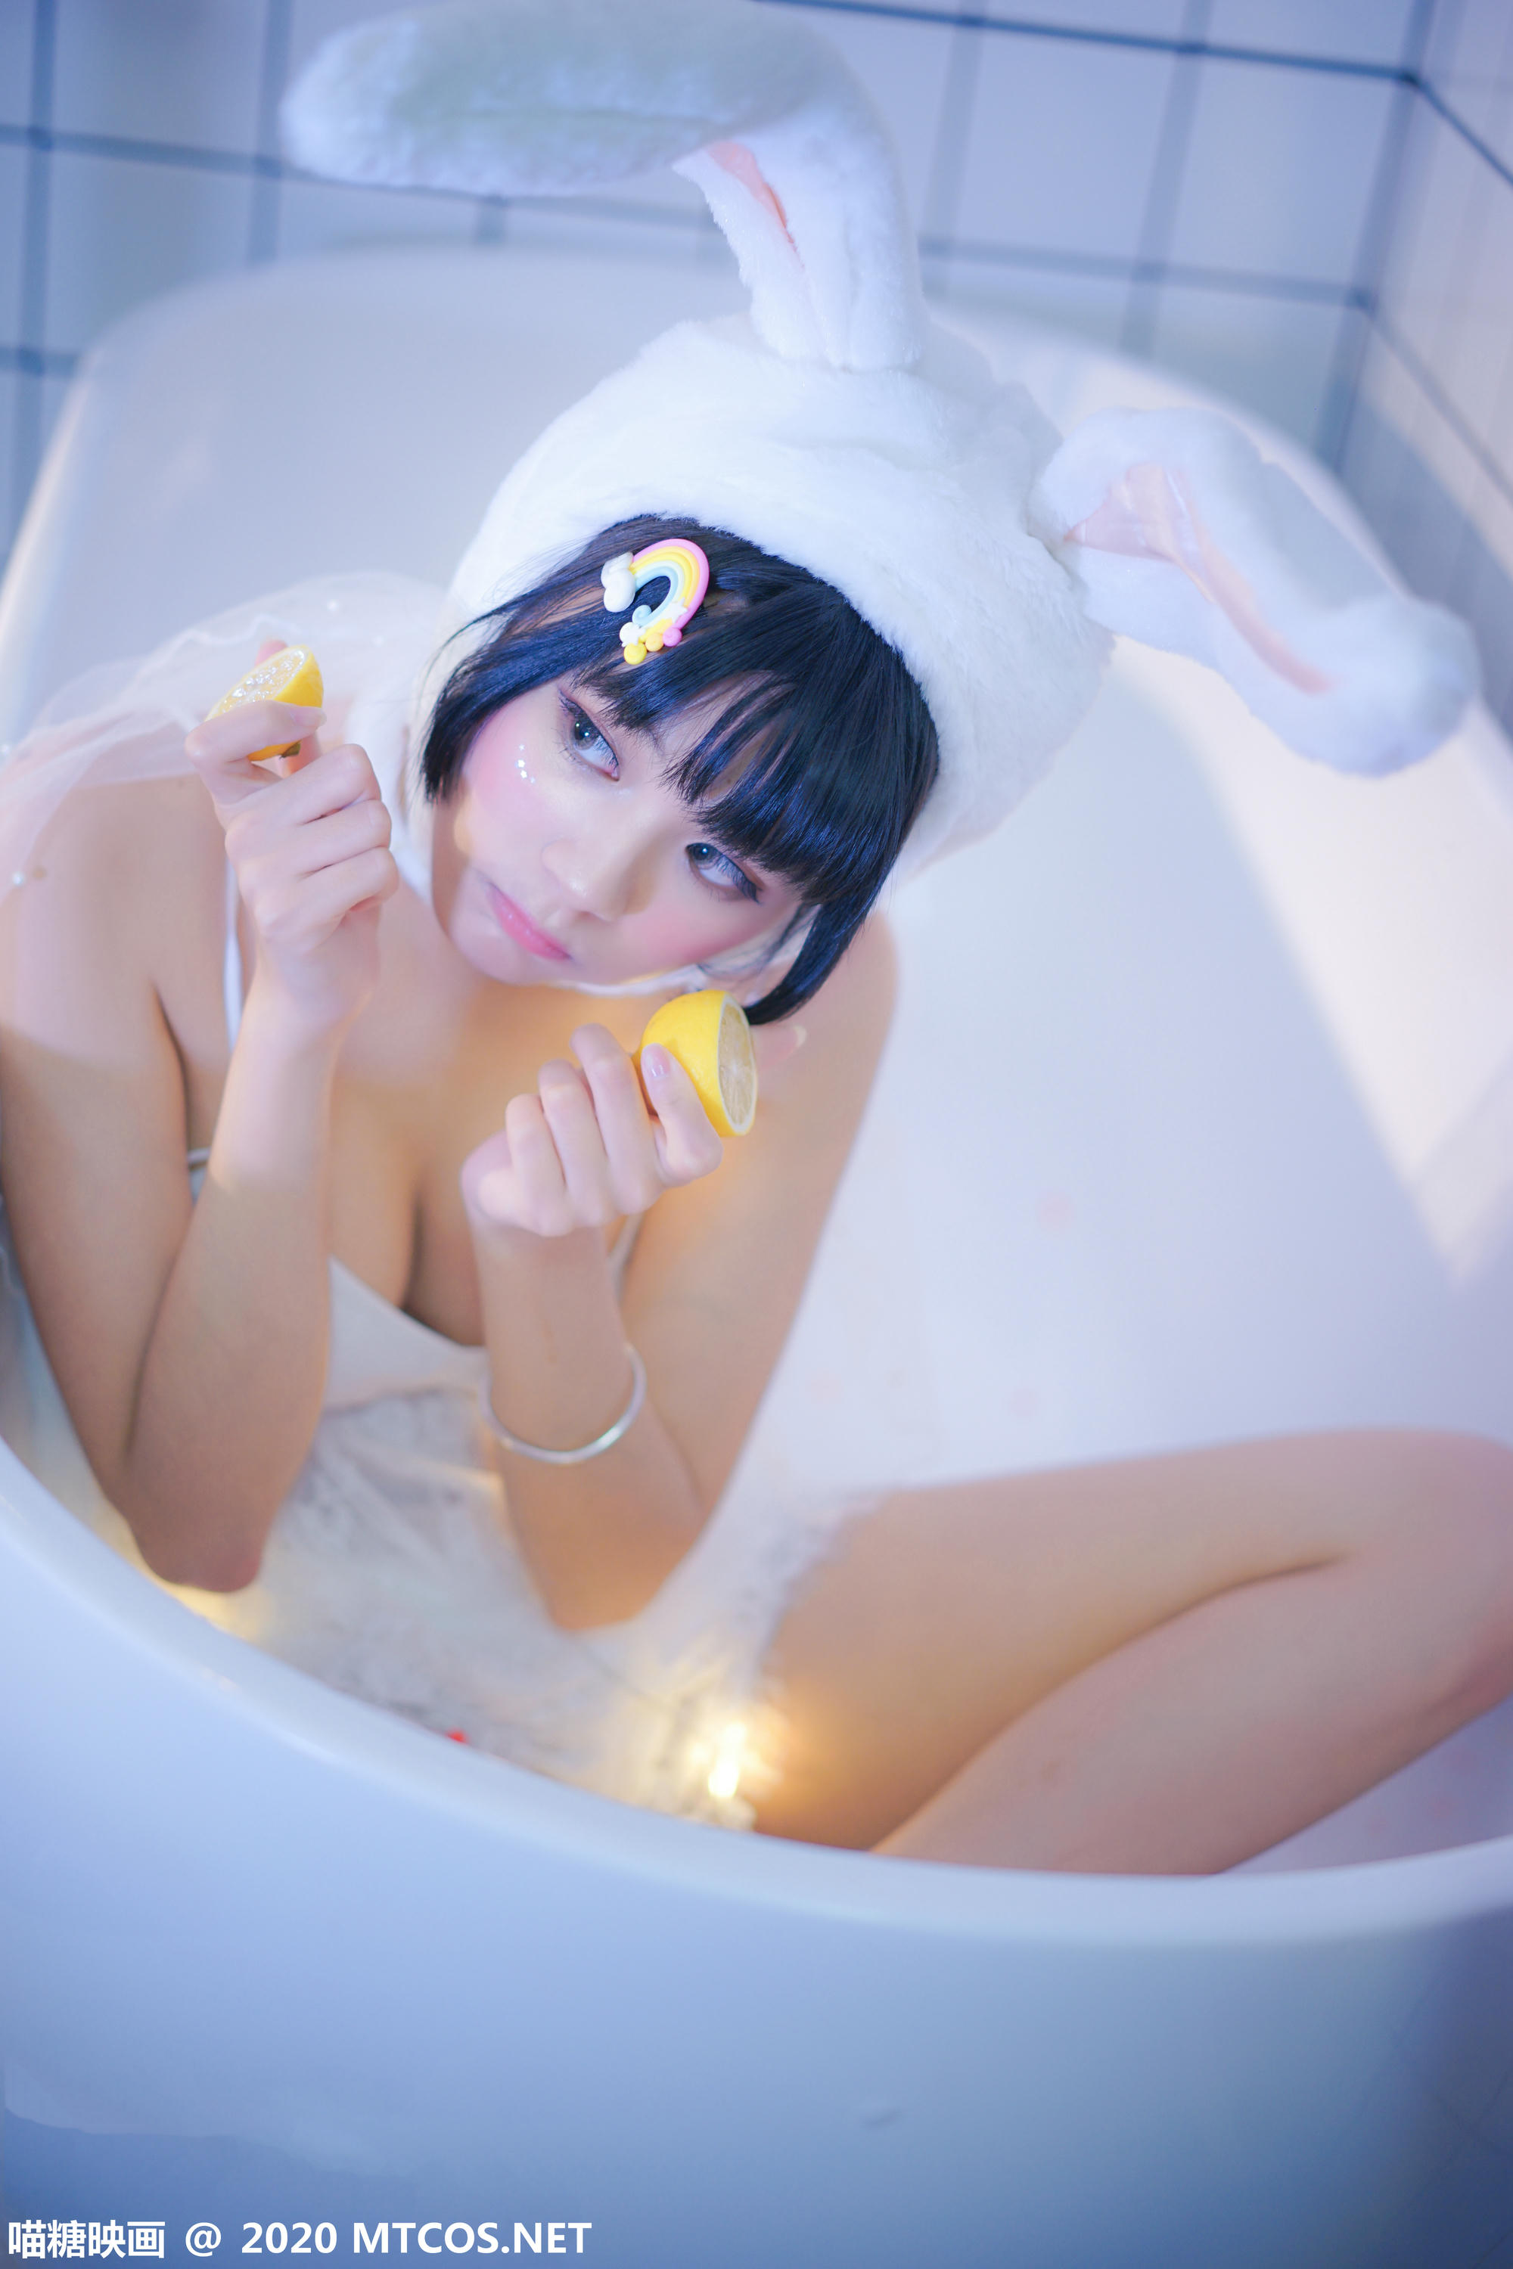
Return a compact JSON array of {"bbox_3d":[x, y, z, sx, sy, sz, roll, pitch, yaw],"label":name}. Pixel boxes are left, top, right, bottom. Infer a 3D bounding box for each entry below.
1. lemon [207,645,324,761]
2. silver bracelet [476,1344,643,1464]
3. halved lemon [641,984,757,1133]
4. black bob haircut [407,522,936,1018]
[{"bbox_3d":[-0.185,-0.160,1.352,0.056,0.031,0.056,-41,26,0],"label":"lemon"},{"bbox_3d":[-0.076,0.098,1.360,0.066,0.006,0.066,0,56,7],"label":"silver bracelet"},{"bbox_3d":[-0.027,-0.025,1.320,0.042,0.056,0.056,-4,0,15],"label":"halved lemon"},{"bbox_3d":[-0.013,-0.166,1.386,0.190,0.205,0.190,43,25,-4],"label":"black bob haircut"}]

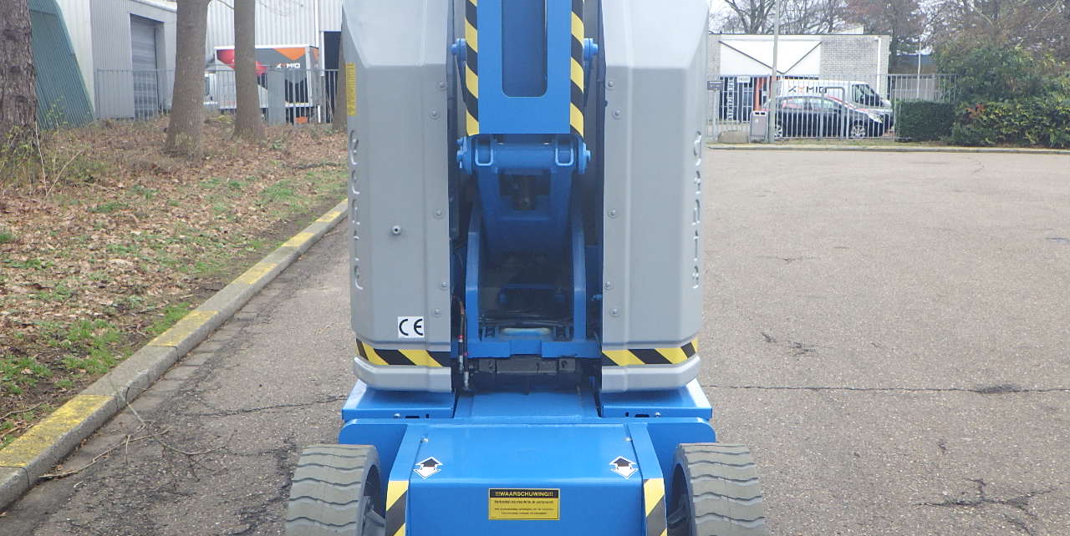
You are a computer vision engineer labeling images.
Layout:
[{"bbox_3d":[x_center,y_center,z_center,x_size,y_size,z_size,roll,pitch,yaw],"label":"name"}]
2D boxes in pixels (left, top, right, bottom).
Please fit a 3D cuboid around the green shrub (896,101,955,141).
[{"bbox_3d":[12.346,-4.675,33.184,1.850,1.280,1.400,0,10,0],"label":"green shrub"}]

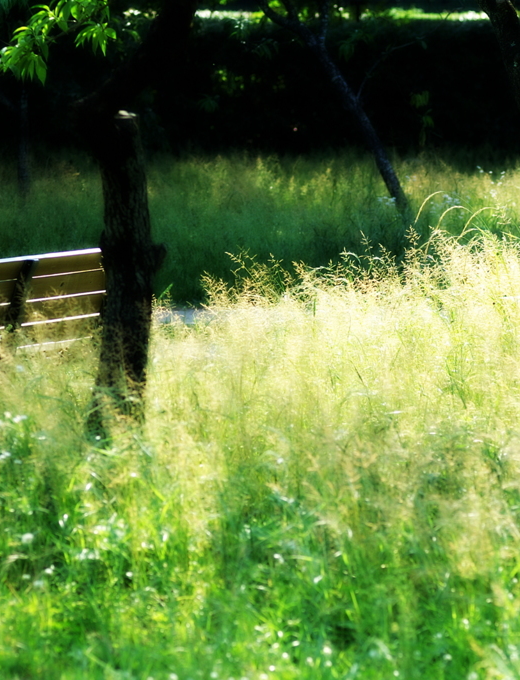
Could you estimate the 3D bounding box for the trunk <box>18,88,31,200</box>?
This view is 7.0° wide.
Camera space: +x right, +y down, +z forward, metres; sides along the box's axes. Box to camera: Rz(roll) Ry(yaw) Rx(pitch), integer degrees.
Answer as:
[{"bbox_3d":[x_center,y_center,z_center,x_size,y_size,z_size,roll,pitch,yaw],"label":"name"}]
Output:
[{"bbox_3d":[-1.712,-1.384,30.978,0.090,0.944,0.090,0,4,0],"label":"trunk"}]

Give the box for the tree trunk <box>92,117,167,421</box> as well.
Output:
[{"bbox_3d":[-0.464,-0.206,15.022,0.250,1.197,0.220,0,4,0],"label":"tree trunk"}]

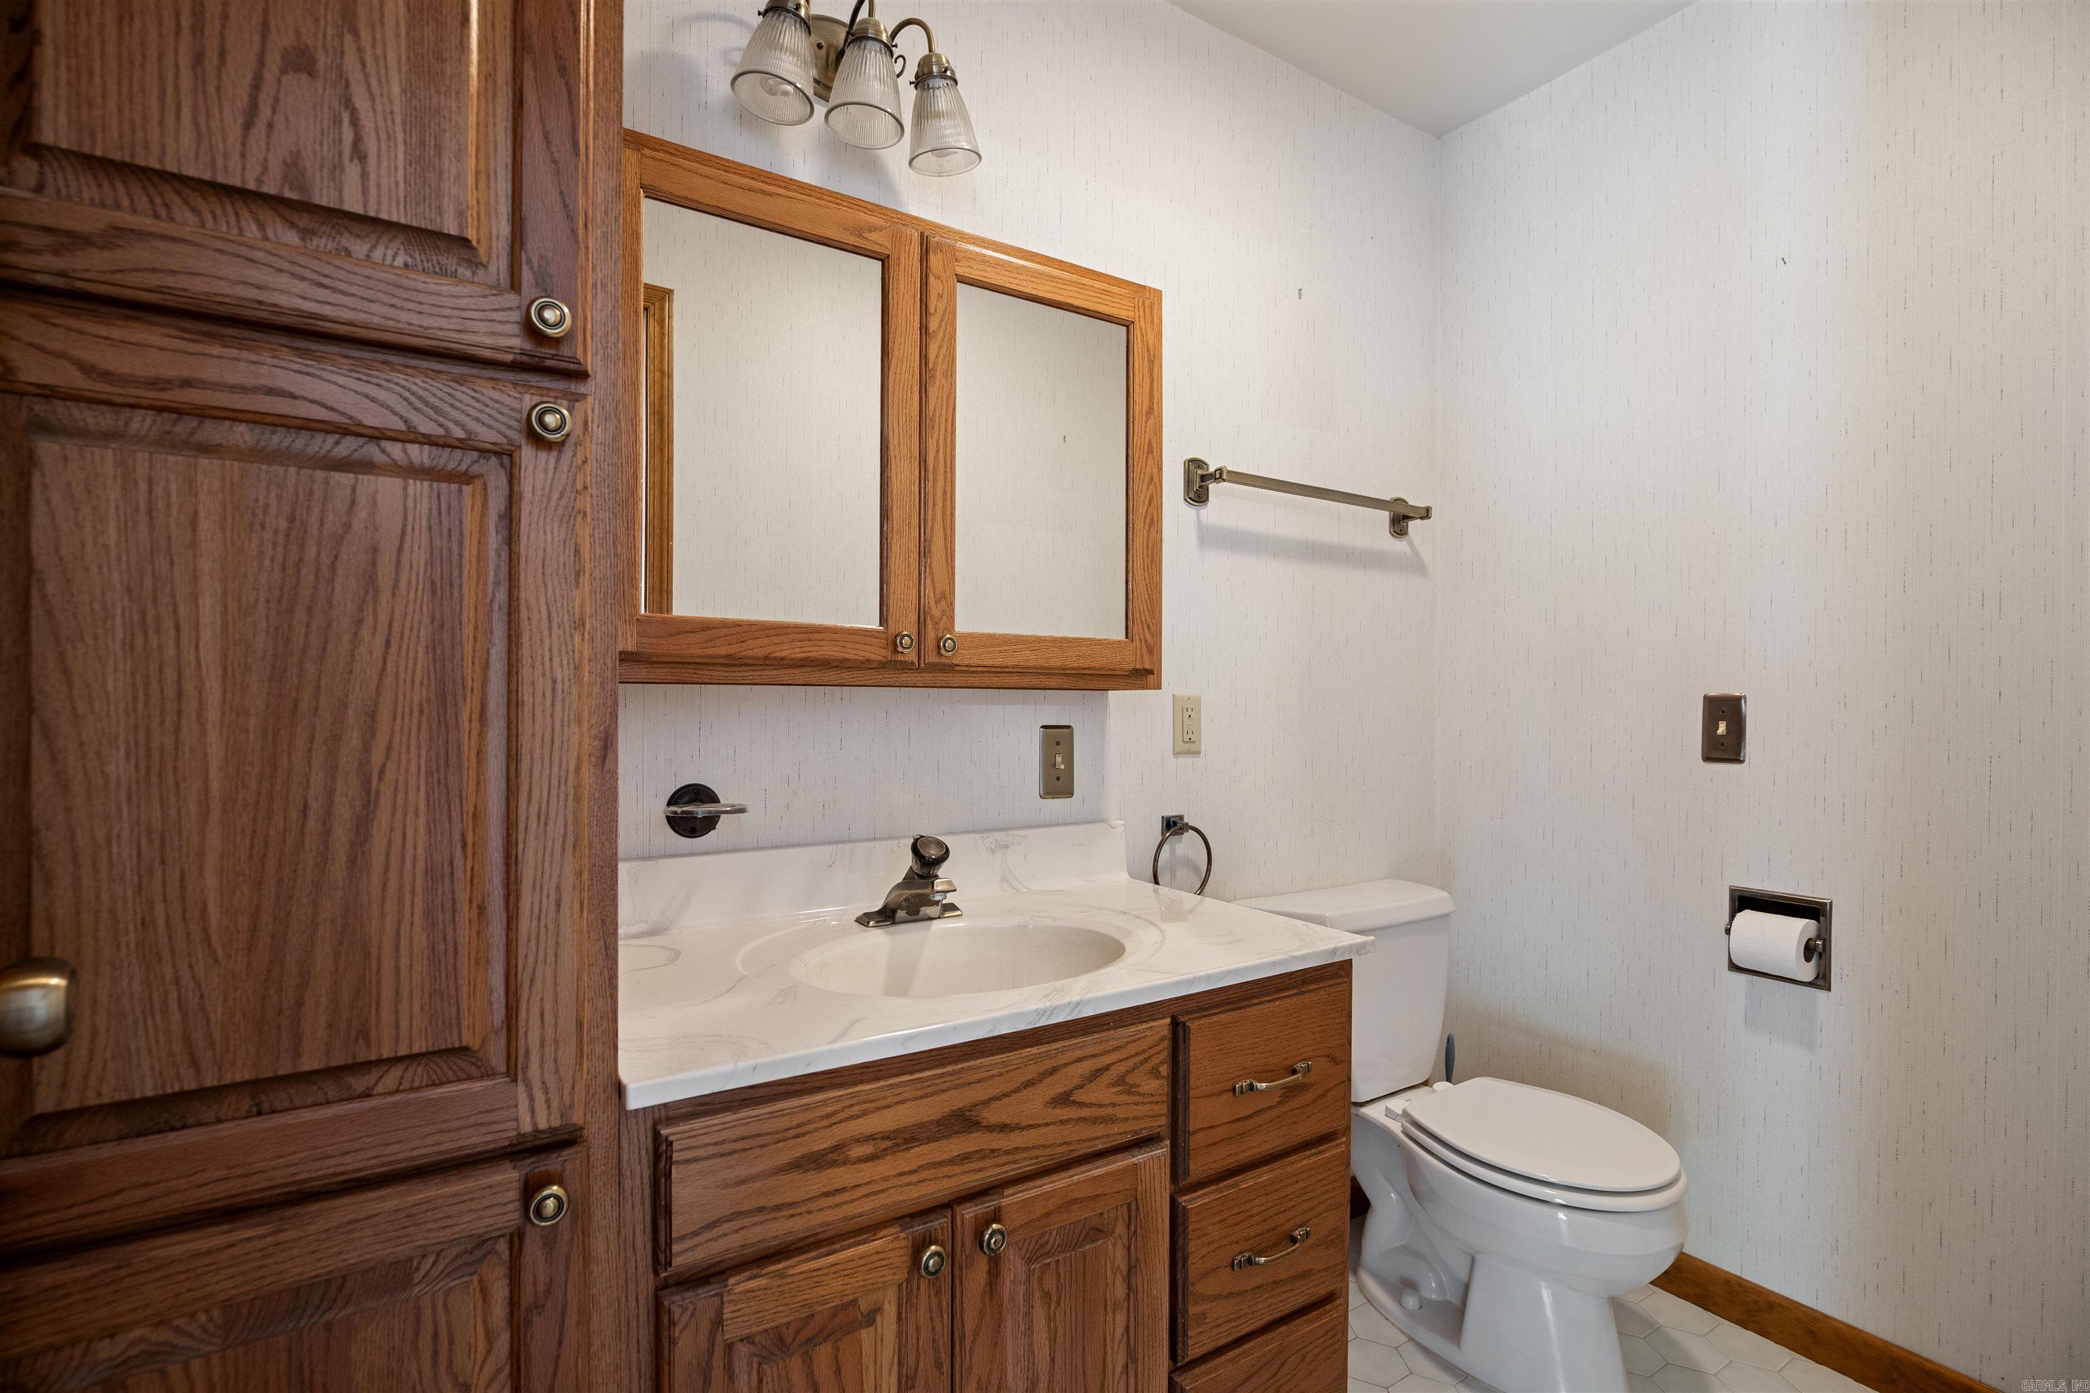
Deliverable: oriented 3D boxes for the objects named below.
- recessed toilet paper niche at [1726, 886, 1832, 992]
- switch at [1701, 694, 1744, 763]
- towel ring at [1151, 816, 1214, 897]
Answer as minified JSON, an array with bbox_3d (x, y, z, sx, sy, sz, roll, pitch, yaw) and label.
[{"bbox_3d":[1.297,0.431,1.642,0.090,0.155,0.150,0,-1,-32],"label":"recessed toilet paper niche"},{"bbox_3d":[1.243,0.060,1.700,0.016,0.125,0.070,0,-1,-32],"label":"switch"},{"bbox_3d":[0.253,0.303,1.733,0.146,0.158,0.055,0,-1,-32],"label":"towel ring"}]

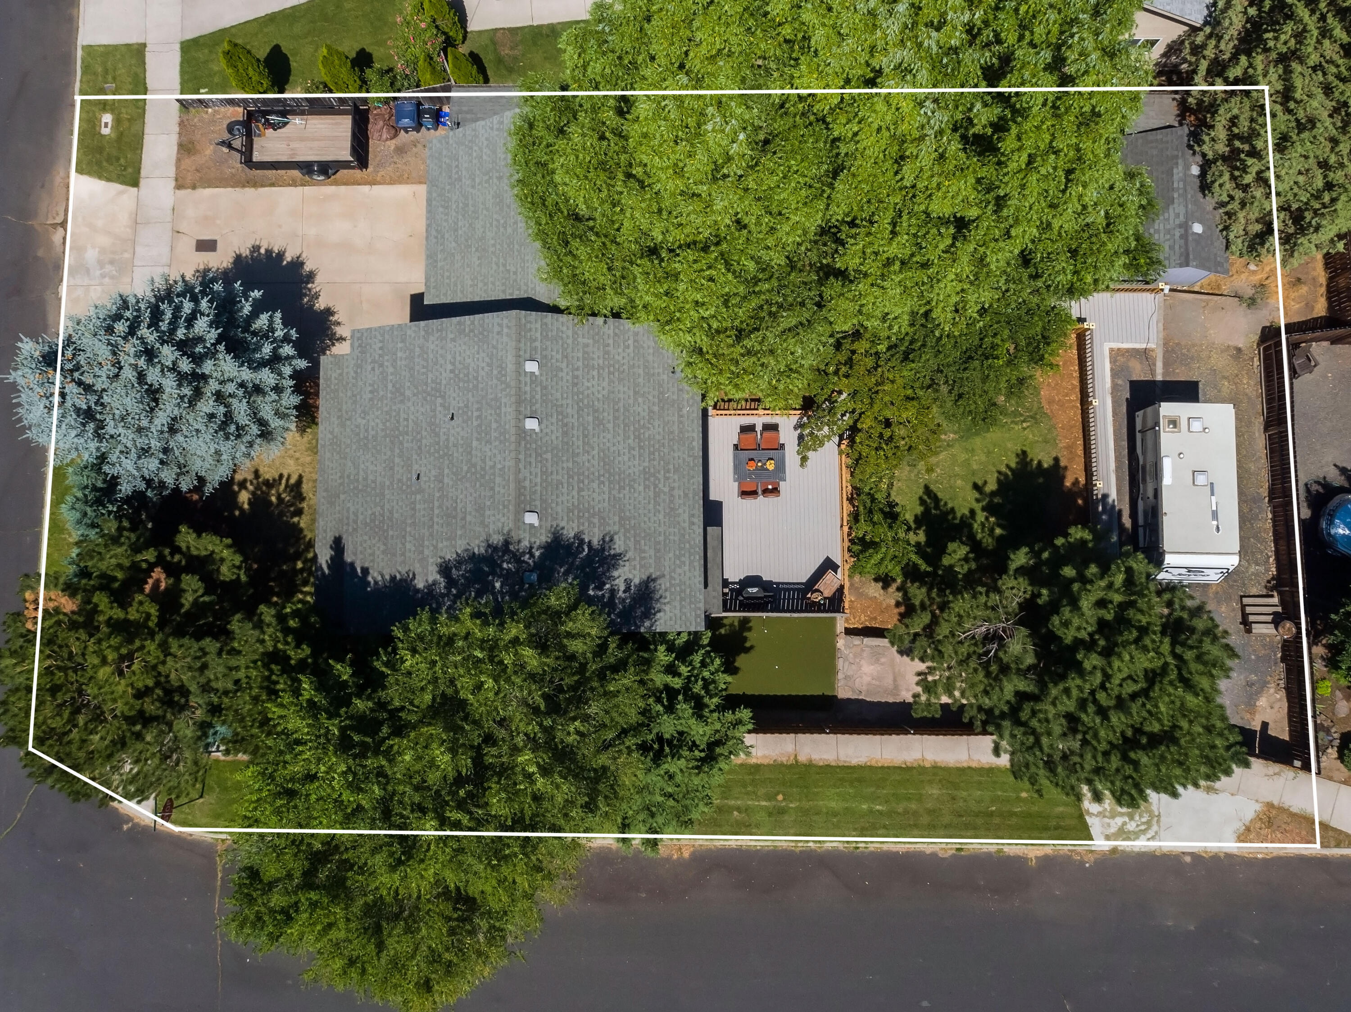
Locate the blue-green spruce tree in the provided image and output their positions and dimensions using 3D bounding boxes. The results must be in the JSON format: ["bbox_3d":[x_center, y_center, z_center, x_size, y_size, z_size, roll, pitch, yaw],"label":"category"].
[{"bbox_3d":[-15.427,-3.575,27.231,8.200,9.500,8.200,0,86,2],"label":"blue-green spruce tree"}]

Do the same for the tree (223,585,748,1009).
[{"bbox_3d":[-5.110,7.285,25.424,12.200,11.000,10.600,0,86,2],"label":"tree"}]

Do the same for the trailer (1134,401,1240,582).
[{"bbox_3d":[15.853,-0.190,29.448,2.300,2.750,5.800,1,86,2],"label":"trailer"}]

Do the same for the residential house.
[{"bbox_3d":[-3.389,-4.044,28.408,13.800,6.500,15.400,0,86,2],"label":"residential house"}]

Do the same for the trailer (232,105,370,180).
[{"bbox_3d":[-12.928,-12.479,31.705,4.850,1.650,2.350,0,86,2],"label":"trailer"}]

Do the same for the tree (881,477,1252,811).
[{"bbox_3d":[10.379,4.216,25.423,7.700,10.500,7.700,0,86,2],"label":"tree"}]

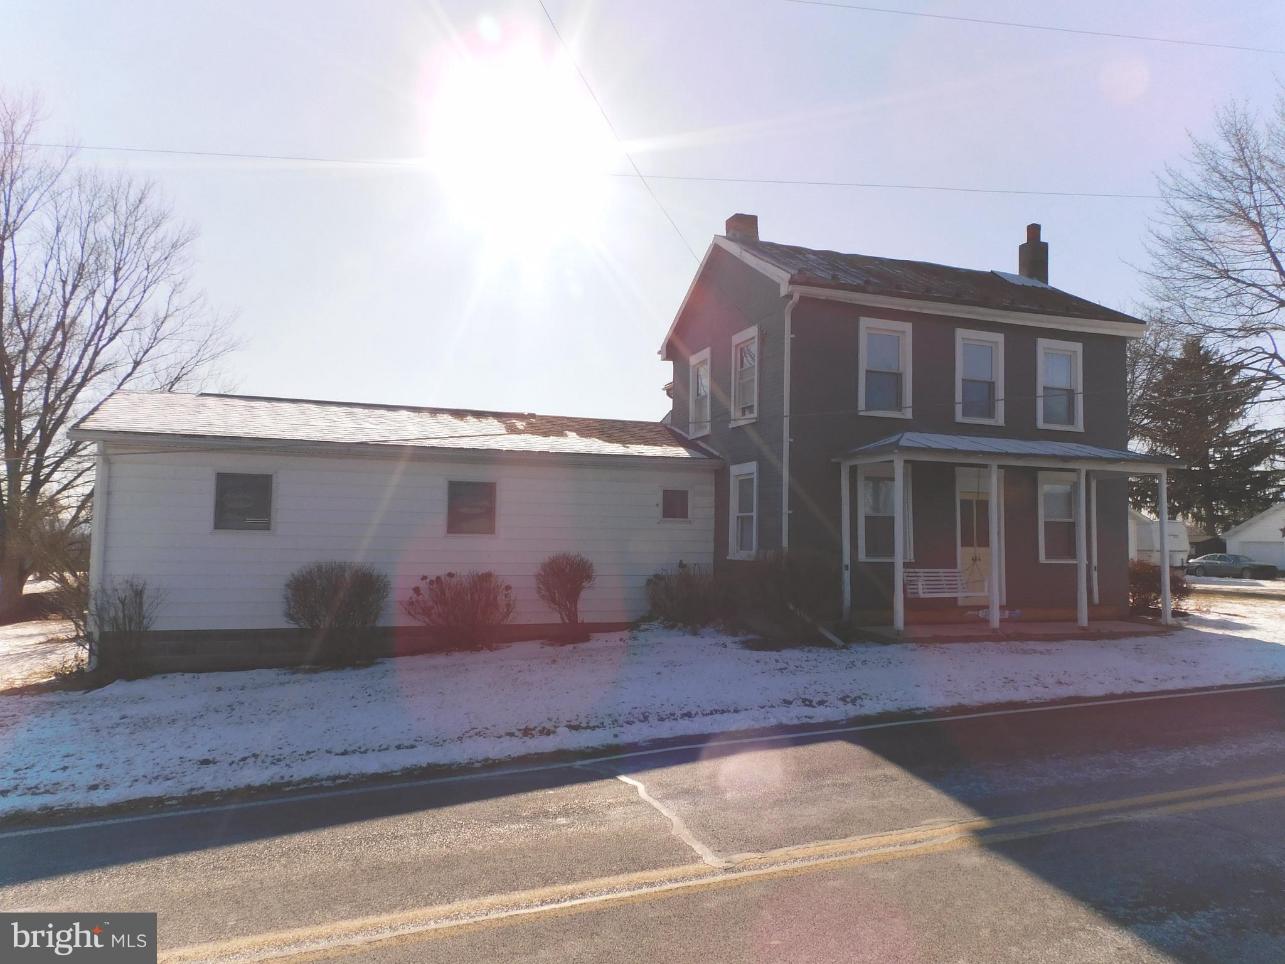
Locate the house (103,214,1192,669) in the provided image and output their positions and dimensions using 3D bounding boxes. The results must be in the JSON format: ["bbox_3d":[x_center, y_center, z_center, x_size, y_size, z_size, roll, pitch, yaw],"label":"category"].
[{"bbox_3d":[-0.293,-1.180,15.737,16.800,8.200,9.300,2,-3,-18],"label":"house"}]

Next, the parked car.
[{"bbox_3d":[37.116,5.272,56.184,1.829,1.434,4.926,3,-3,-28],"label":"parked car"}]

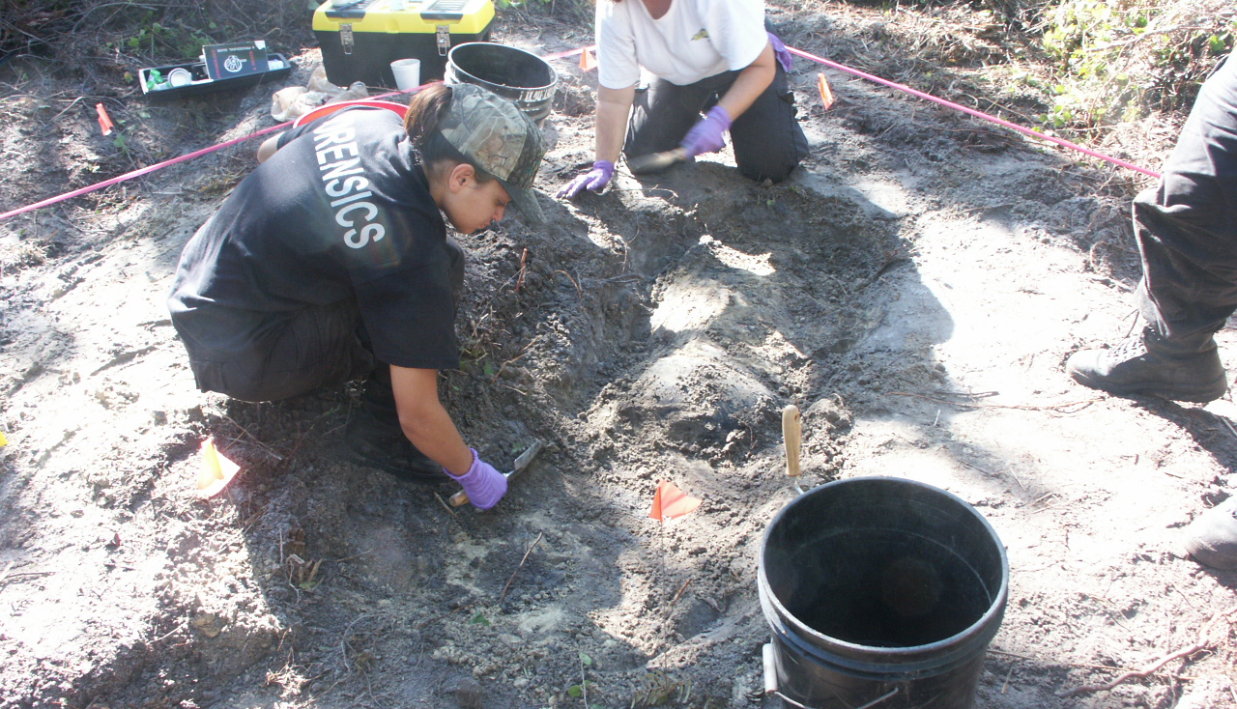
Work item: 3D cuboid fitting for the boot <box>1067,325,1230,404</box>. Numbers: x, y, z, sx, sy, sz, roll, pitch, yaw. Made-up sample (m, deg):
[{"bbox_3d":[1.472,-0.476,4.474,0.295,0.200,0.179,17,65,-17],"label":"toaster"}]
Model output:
[{"bbox_3d":[1.099,-0.008,2.057,0.310,0.165,0.110,7,35,12],"label":"boot"}]

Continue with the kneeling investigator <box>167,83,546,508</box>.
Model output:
[{"bbox_3d":[-0.455,-0.143,1.874,0.660,0.660,0.560,-7,34,-8],"label":"kneeling investigator"}]

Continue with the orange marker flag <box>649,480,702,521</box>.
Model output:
[{"bbox_3d":[0.098,0.263,1.762,0.100,0.090,0.050,7,35,12],"label":"orange marker flag"}]

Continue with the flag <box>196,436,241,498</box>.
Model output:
[{"bbox_3d":[-0.741,0.212,1.850,0.085,0.115,0.060,-13,36,-16],"label":"flag"}]

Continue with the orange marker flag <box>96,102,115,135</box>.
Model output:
[{"bbox_3d":[-1.737,-0.799,3.384,0.050,0.110,0.080,24,41,32],"label":"orange marker flag"}]

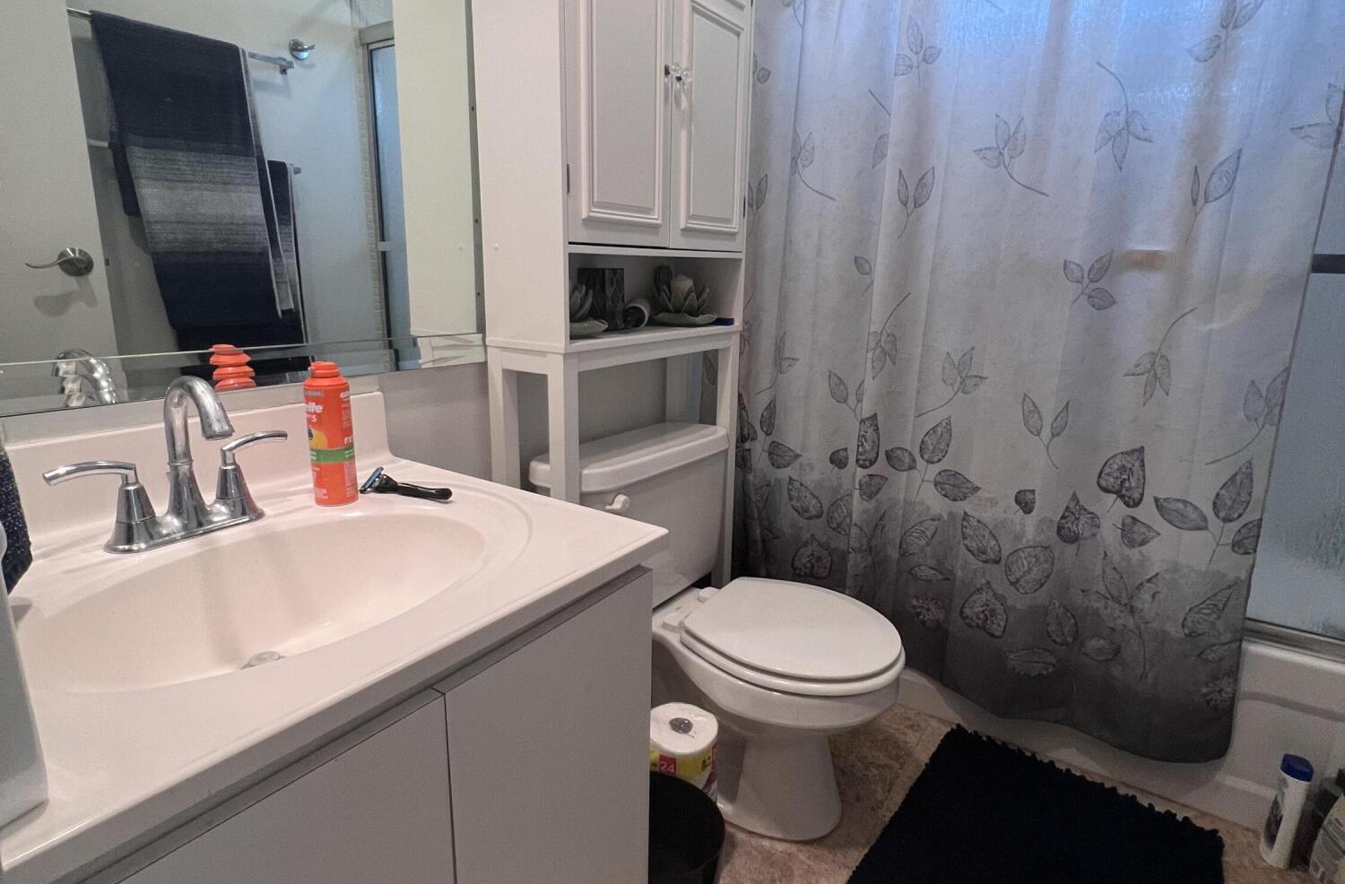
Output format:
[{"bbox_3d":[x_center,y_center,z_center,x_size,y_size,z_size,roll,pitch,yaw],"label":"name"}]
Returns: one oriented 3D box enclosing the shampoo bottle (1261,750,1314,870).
[{"bbox_3d":[1.204,0.726,1.322,0.042,0.215,0.064,5,15,12],"label":"shampoo bottle"}]

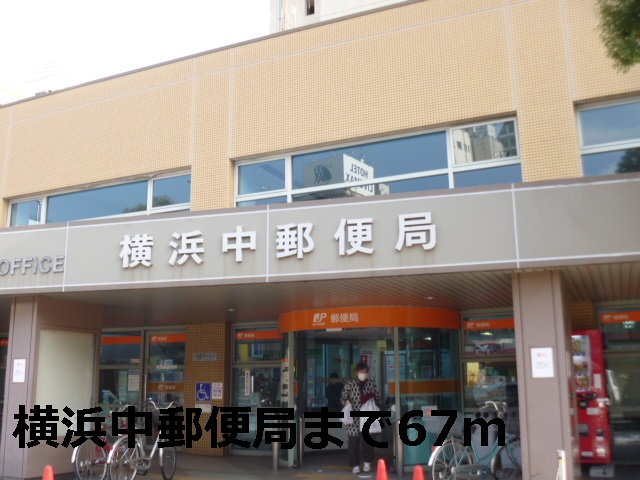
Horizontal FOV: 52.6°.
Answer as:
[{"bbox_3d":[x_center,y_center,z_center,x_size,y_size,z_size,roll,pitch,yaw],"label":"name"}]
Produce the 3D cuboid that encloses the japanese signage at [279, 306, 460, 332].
[{"bbox_3d":[0.560,1.351,10.707,3.160,0.318,1.200,-6,-13,24],"label":"japanese signage"}]

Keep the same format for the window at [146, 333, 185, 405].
[{"bbox_3d":[-3.014,2.533,12.702,0.963,1.424,0.060,-6,-13,26],"label":"window"}]

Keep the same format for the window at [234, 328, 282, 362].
[{"bbox_3d":[-1.132,2.004,12.316,1.080,0.630,0.080,-6,-13,24],"label":"window"}]

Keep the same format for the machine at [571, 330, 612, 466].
[{"bbox_3d":[3.600,2.250,9.377,0.980,1.810,0.680,-6,-13,24],"label":"machine"}]

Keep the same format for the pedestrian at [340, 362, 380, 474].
[{"bbox_3d":[0.601,2.635,9.610,0.550,1.570,0.420,-1,-11,3],"label":"pedestrian"}]

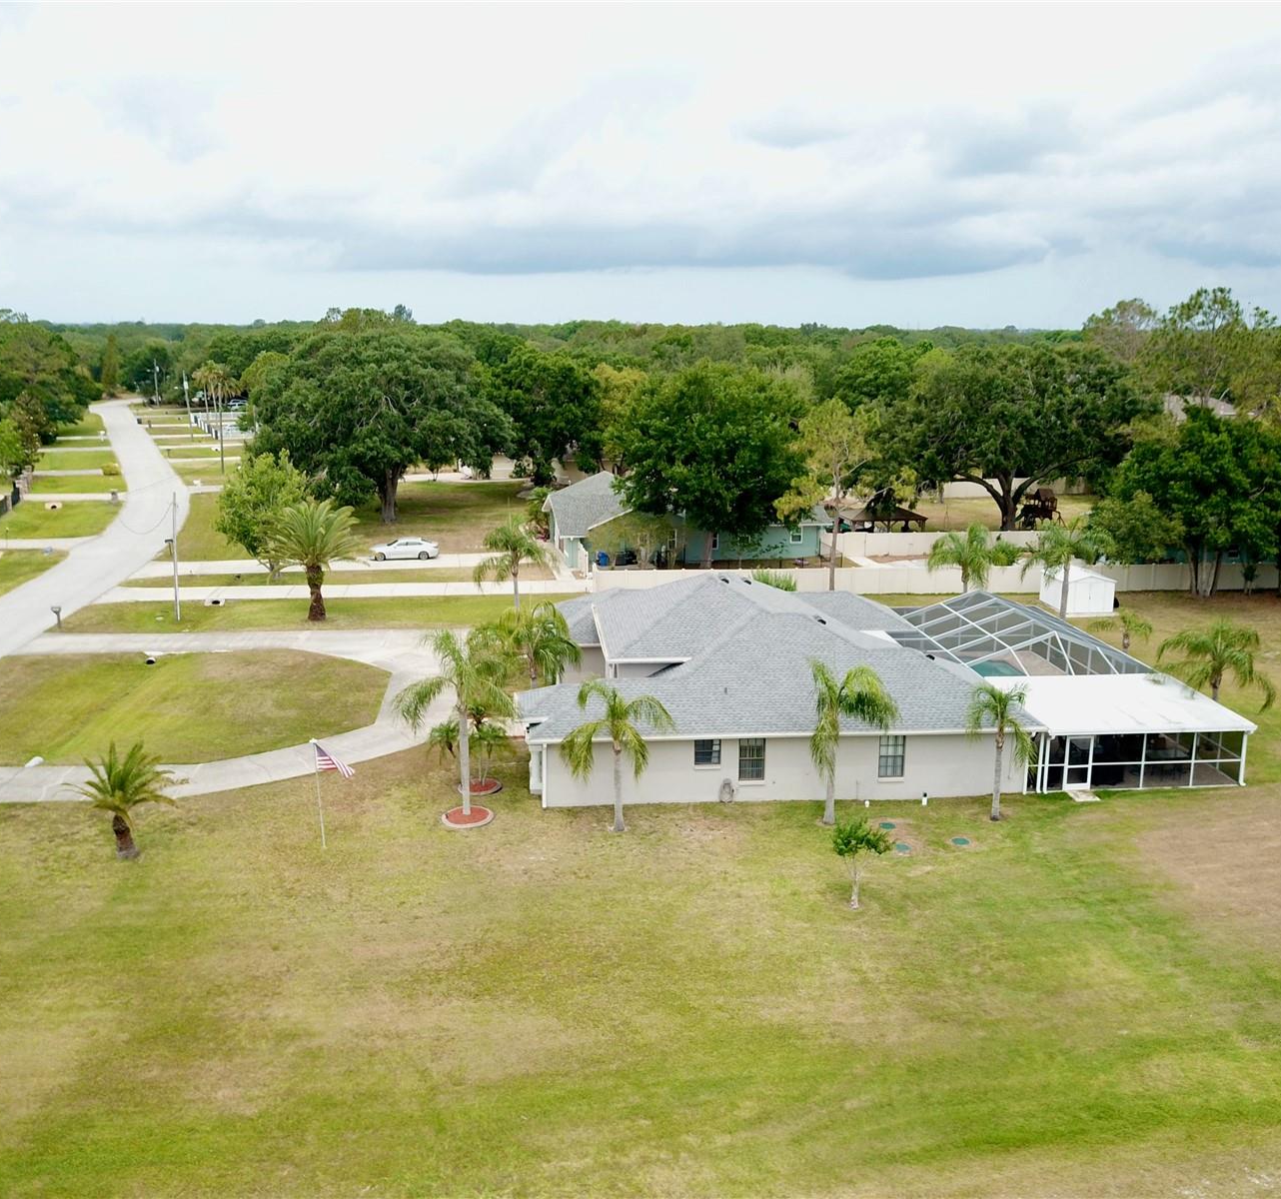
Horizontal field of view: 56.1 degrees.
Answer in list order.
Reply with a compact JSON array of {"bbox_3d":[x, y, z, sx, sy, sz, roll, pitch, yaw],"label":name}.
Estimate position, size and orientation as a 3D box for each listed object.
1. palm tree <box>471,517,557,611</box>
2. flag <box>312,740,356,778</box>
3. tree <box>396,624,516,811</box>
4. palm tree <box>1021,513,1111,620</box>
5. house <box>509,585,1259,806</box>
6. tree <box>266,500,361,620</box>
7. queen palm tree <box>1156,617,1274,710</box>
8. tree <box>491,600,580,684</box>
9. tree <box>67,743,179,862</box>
[{"bbox_3d":[-7.127,-1.617,68.795,4.771,6.061,4.771,0,13,0],"label":"palm tree"},{"bbox_3d":[-9.867,5.166,38.799,1.300,1.150,0.300,0,13,0],"label":"flag"},{"bbox_3d":[-6.389,4.292,41.540,3.939,6.764,3.939,0,13,0],"label":"tree"},{"bbox_3d":[23.136,-1.134,65.729,4.894,6.760,4.894,0,13,0],"label":"palm tree"},{"bbox_3d":[8.408,2.250,53.085,27.400,5.700,21.000,-1,13,-4],"label":"house"},{"bbox_3d":[-18.690,-2.153,69.075,5.359,6.742,5.359,0,13,0],"label":"tree"},{"bbox_3d":[24.075,3.342,50.444,4.957,4.893,4.957,0,13,0],"label":"queen palm tree"},{"bbox_3d":[-4.396,2.810,50.855,3.575,5.497,3.575,0,13,0],"label":"tree"},{"bbox_3d":[-16.460,6.430,38.389,3.335,3.920,3.335,0,13,0],"label":"tree"}]

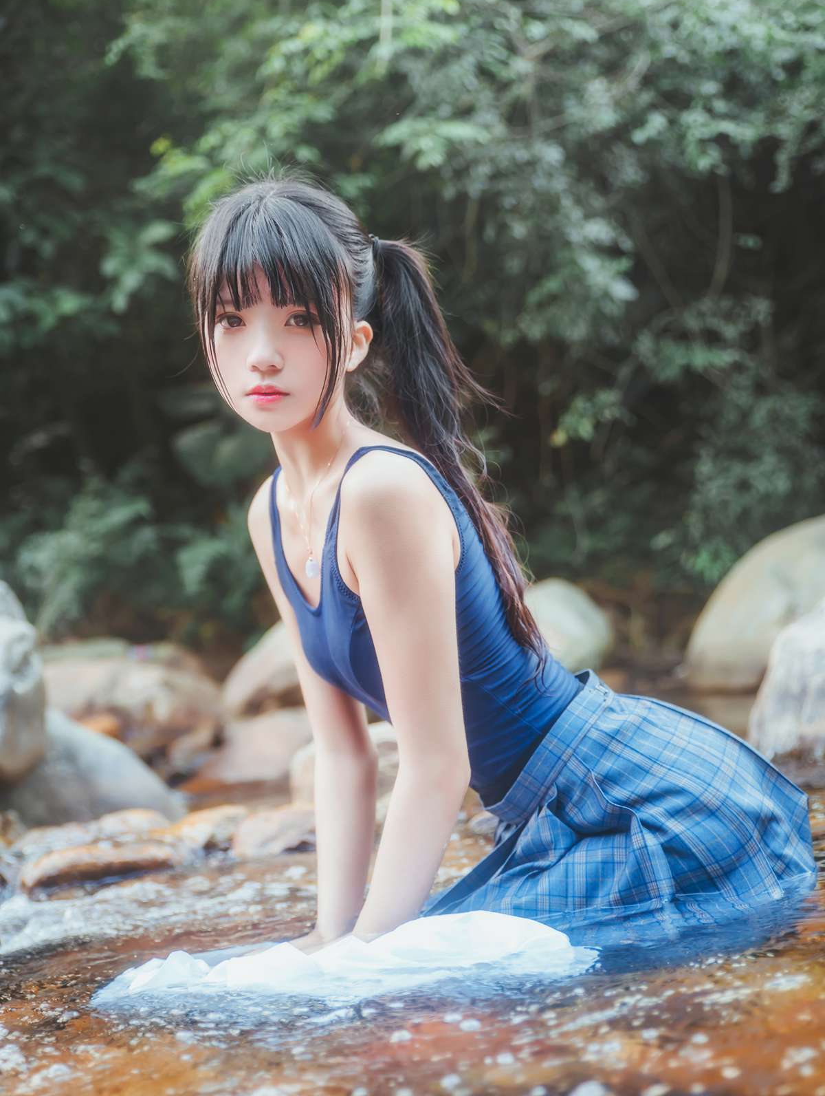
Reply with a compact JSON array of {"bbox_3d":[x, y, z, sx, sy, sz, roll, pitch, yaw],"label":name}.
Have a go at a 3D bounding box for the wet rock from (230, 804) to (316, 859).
[{"bbox_3d":[-0.158,0.350,2.080,0.135,0.065,0.105,0,3,0],"label":"wet rock"}]

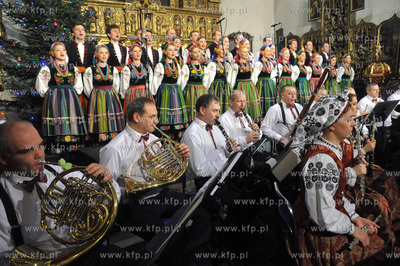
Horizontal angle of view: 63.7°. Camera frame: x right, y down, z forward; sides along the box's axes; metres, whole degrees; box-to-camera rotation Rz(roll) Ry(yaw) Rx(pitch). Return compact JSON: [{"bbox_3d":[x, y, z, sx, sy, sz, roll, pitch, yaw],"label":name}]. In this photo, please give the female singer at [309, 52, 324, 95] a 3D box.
[{"bbox_3d":[2.912,-1.218,8.119,0.560,1.560,0.500,-6,9,-24],"label":"female singer"}]

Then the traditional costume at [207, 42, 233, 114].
[{"bbox_3d":[0.382,-0.823,5.770,0.580,1.470,0.460,-7,11,-30],"label":"traditional costume"}]

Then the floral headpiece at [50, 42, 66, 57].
[{"bbox_3d":[-2.000,-1.177,4.550,0.200,0.190,0.200,-9,11,-40],"label":"floral headpiece"}]

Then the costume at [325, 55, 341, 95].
[{"bbox_3d":[3.400,-1.163,8.336,0.540,1.660,0.430,-5,10,-18],"label":"costume"}]

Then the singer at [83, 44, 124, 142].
[{"bbox_3d":[-1.432,-0.587,4.920,0.580,1.470,0.470,-7,11,-28],"label":"singer"}]

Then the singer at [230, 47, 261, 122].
[{"bbox_3d":[0.893,-0.901,6.220,0.600,1.470,0.460,-6,10,-25],"label":"singer"}]

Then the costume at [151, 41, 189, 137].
[{"bbox_3d":[-0.443,-0.604,5.156,0.580,1.660,0.470,-8,11,-33],"label":"costume"}]

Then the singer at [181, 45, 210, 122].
[{"bbox_3d":[-0.069,-0.675,5.440,0.580,1.580,0.540,-6,9,-27],"label":"singer"}]

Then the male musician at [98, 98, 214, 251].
[{"bbox_3d":[-0.272,0.401,2.240,0.820,1.290,0.620,3,9,35],"label":"male musician"}]

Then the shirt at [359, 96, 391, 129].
[{"bbox_3d":[2.795,-0.339,5.200,0.540,0.580,0.360,-4,8,-12],"label":"shirt"}]

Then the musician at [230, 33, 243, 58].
[{"bbox_3d":[0.886,-1.310,7.246,0.540,1.780,0.360,-9,12,-37],"label":"musician"}]

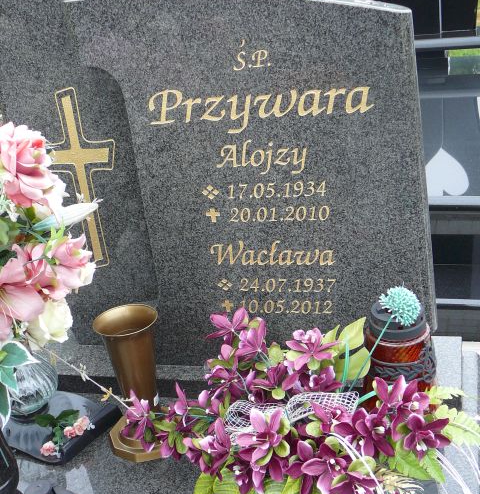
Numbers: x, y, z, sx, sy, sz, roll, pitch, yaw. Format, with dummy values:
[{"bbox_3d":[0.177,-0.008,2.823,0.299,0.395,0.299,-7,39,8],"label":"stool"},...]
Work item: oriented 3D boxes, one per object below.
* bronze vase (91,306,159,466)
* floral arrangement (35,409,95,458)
[{"bbox_3d":[-0.211,0.274,1.624,0.144,0.284,0.144,-12,23,-14],"label":"bronze vase"},{"bbox_3d":[-0.361,0.382,1.637,0.128,0.048,0.140,-10,23,-9],"label":"floral arrangement"}]

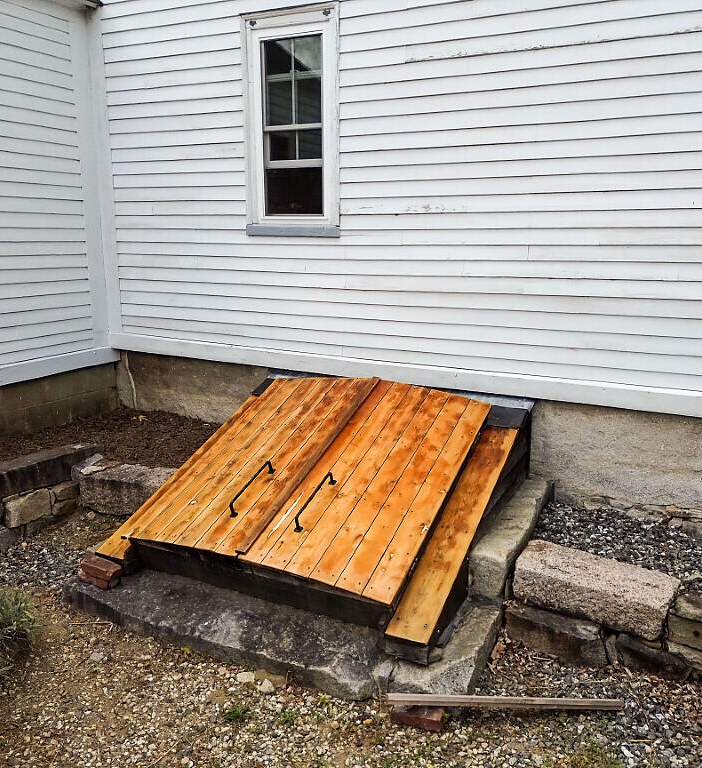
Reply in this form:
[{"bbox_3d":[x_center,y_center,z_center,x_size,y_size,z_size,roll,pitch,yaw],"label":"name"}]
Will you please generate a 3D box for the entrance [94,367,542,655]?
[{"bbox_3d":[-0.130,0.508,3.689,1.740,0.730,1.539,6,14,27],"label":"entrance"}]

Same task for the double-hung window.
[{"bbox_3d":[-0.353,-1.535,4.242,0.665,1.303,0.100,6,14,27],"label":"double-hung window"}]

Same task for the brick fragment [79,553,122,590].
[{"bbox_3d":[-1.172,0.902,3.373,0.210,0.095,0.088,8,14,32],"label":"brick fragment"}]

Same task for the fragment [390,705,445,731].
[{"bbox_3d":[0.249,1.223,2.630,0.181,0.045,0.092,4,13,16],"label":"fragment"}]

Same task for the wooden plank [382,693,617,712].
[{"bbox_3d":[0.581,1.200,2.678,0.887,0.020,0.042,2,12,-3],"label":"wooden plank"}]

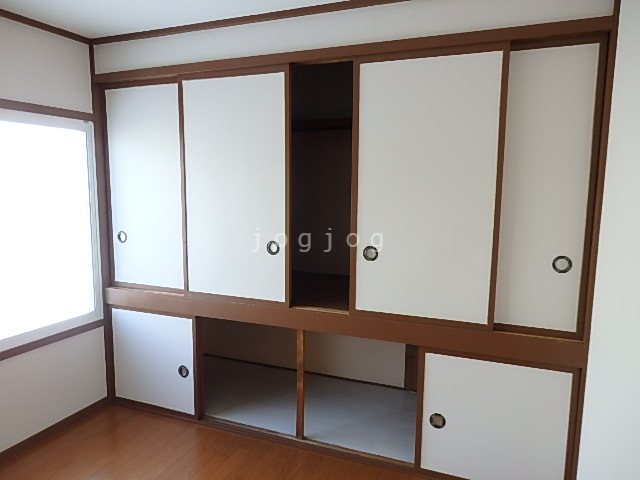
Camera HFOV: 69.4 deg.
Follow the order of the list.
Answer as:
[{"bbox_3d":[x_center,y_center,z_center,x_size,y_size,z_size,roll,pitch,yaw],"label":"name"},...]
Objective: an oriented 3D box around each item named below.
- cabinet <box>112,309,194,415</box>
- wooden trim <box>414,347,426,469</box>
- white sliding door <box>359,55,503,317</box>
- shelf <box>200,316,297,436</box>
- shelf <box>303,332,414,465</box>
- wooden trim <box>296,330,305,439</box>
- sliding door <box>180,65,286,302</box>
[{"bbox_3d":[-0.939,0.711,3.099,0.647,0.608,0.521,3,7,22],"label":"cabinet"},{"bbox_3d":[0.485,0.820,2.260,0.034,0.621,0.030,3,7,22],"label":"wooden trim"},{"bbox_3d":[0.474,-0.219,2.113,0.645,1.200,0.040,3,8,22],"label":"white sliding door"},{"bbox_3d":[-0.275,0.724,2.962,0.644,0.610,0.759,3,7,22],"label":"shelf"},{"bbox_3d":[0.334,0.756,2.720,0.603,0.605,0.759,3,7,22],"label":"shelf"},{"bbox_3d":[-0.101,0.788,2.493,0.034,0.621,0.030,3,7,22],"label":"wooden trim"},{"bbox_3d":[-0.460,-0.272,2.491,0.645,1.200,0.040,3,8,22],"label":"sliding door"}]

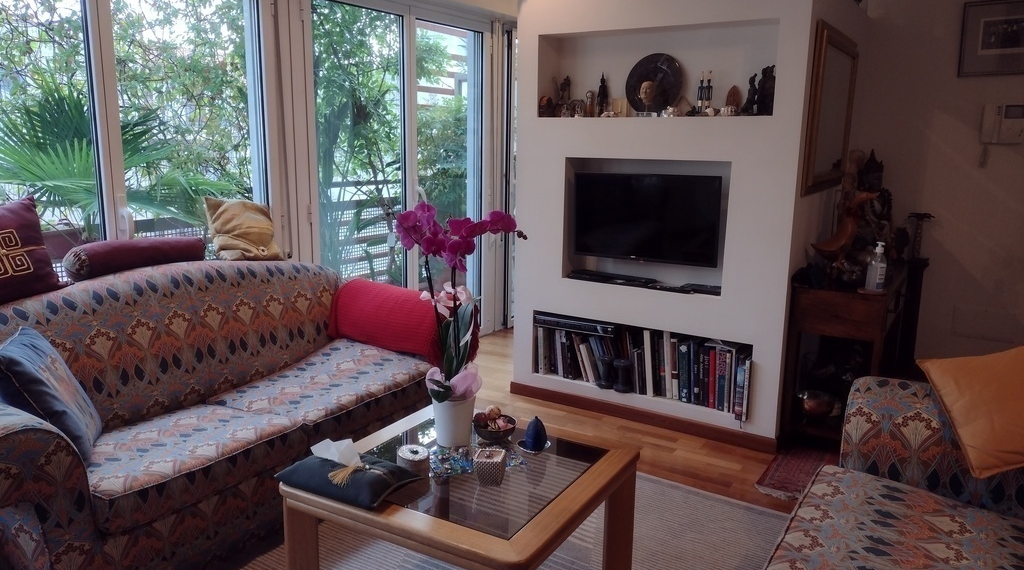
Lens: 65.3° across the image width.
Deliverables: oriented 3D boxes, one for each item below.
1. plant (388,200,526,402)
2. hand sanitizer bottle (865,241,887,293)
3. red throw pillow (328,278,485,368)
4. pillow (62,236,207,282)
[{"bbox_3d":[-0.166,0.046,2.385,0.420,0.590,0.260,2,10,6],"label":"plant"},{"bbox_3d":[1.554,-0.075,3.393,0.075,0.205,0.065,-3,11,-21],"label":"hand sanitizer bottle"},{"bbox_3d":[-0.489,0.149,3.557,0.660,0.330,0.290,7,12,32],"label":"red throw pillow"},{"bbox_3d":[-1.381,-0.117,2.987,0.135,0.135,0.530,7,12,32],"label":"pillow"}]

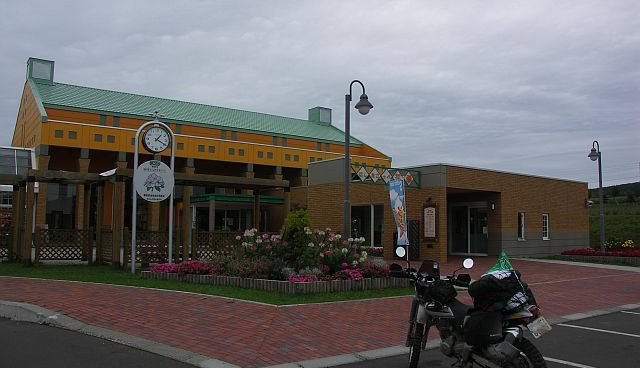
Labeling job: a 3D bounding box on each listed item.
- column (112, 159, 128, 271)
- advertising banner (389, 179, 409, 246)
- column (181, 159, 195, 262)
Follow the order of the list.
[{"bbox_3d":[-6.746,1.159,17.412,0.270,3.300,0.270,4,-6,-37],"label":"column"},{"bbox_3d":[2.096,0.768,13.950,0.140,1.800,0.580,5,-7,-43],"label":"advertising banner"},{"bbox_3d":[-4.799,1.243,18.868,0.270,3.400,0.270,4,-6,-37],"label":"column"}]

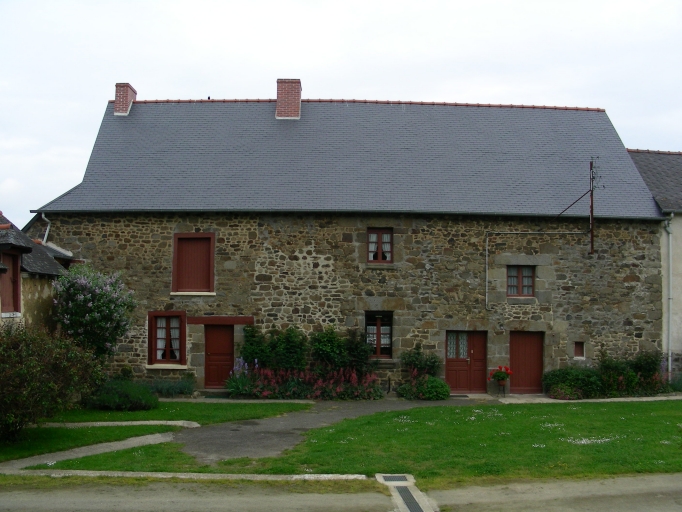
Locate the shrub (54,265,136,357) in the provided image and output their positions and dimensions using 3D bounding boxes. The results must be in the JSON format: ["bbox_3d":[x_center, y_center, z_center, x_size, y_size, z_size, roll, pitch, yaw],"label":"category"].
[{"bbox_3d":[-6.873,2.142,20.965,2.285,3.792,2.200,1,-3,-1],"label":"shrub"}]

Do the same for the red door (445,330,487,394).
[{"bbox_3d":[3.978,3.360,23.736,1.331,1.997,0.120,1,-3,-1],"label":"red door"}]

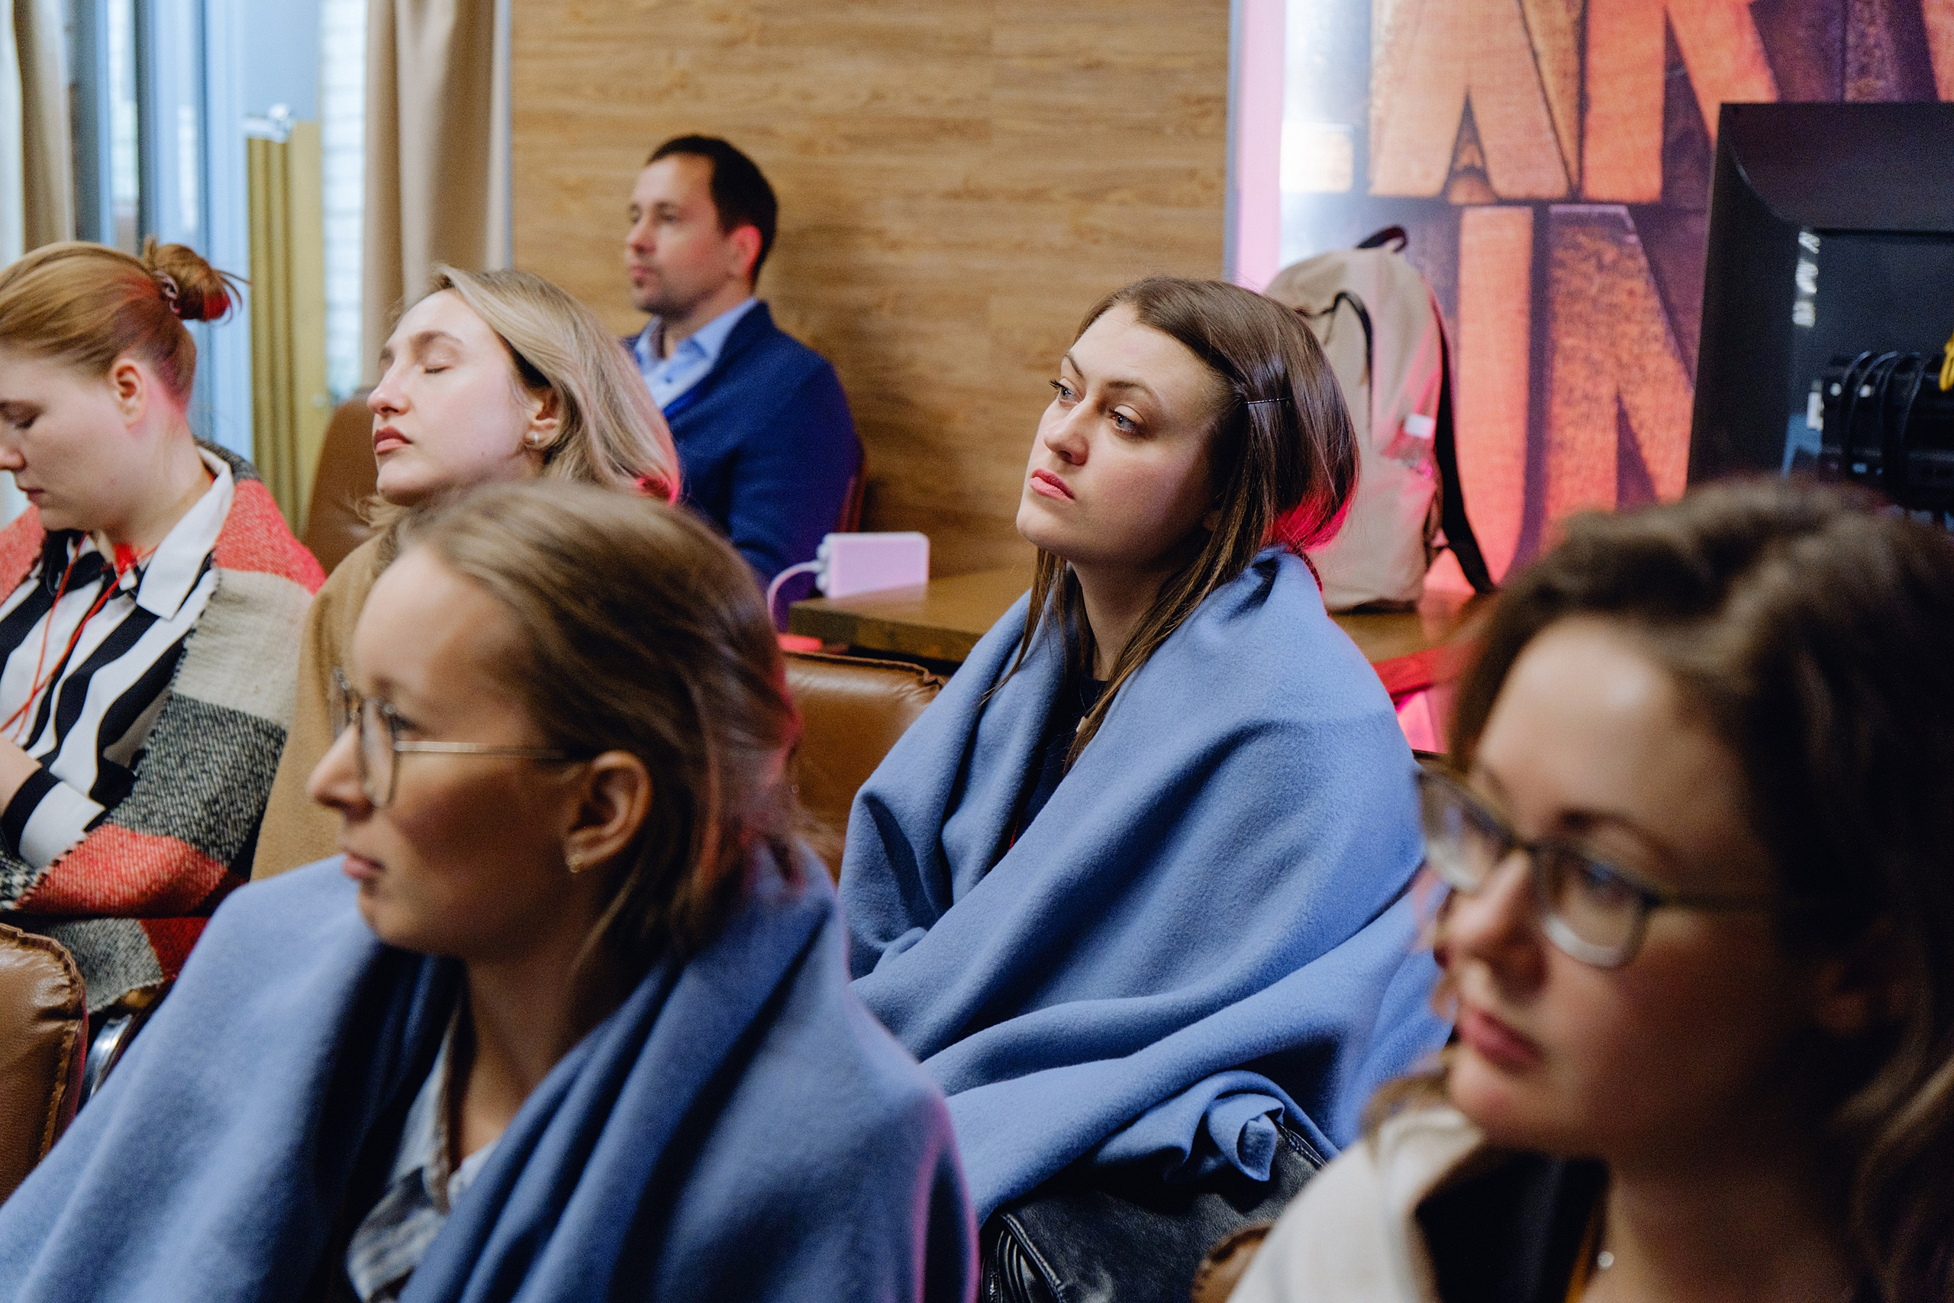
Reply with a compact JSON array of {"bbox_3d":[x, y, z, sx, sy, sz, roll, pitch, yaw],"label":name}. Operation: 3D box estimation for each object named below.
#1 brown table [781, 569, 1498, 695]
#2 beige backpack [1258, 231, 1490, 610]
[{"bbox_3d":[0.289,0.311,4.330,0.794,0.750,0.724,9,13,38],"label":"brown table"},{"bbox_3d":[0.515,-0.309,4.334,0.180,0.475,0.280,-6,12,-32],"label":"beige backpack"}]

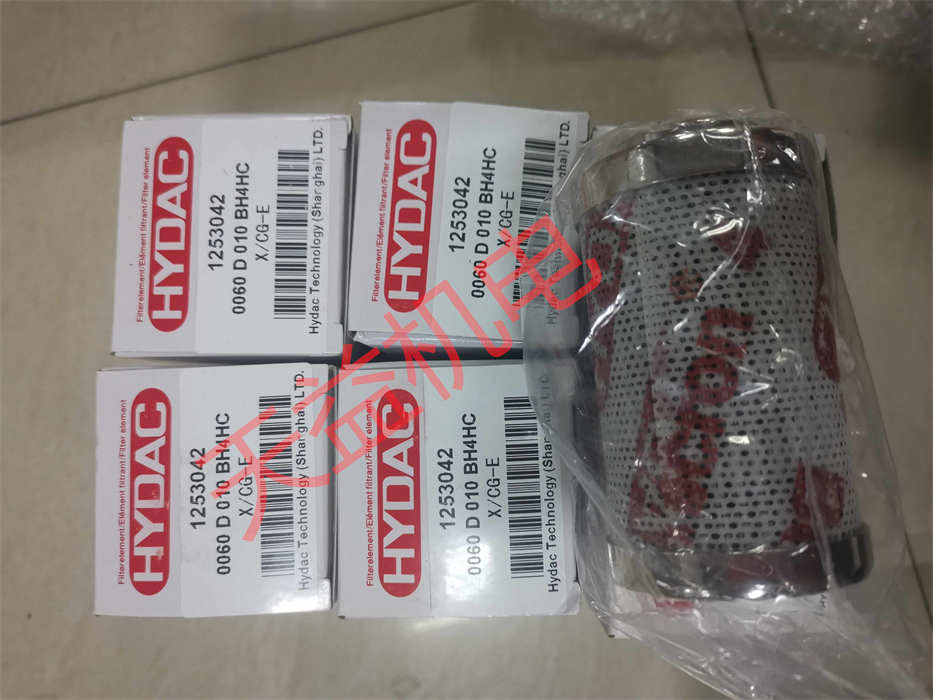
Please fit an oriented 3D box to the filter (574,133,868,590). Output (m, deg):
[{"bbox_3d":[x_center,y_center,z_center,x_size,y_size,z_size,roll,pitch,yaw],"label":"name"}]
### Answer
[{"bbox_3d":[0.052,0.003,0.150,0.048,0.048,0.087,-5,83,0],"label":"filter"}]

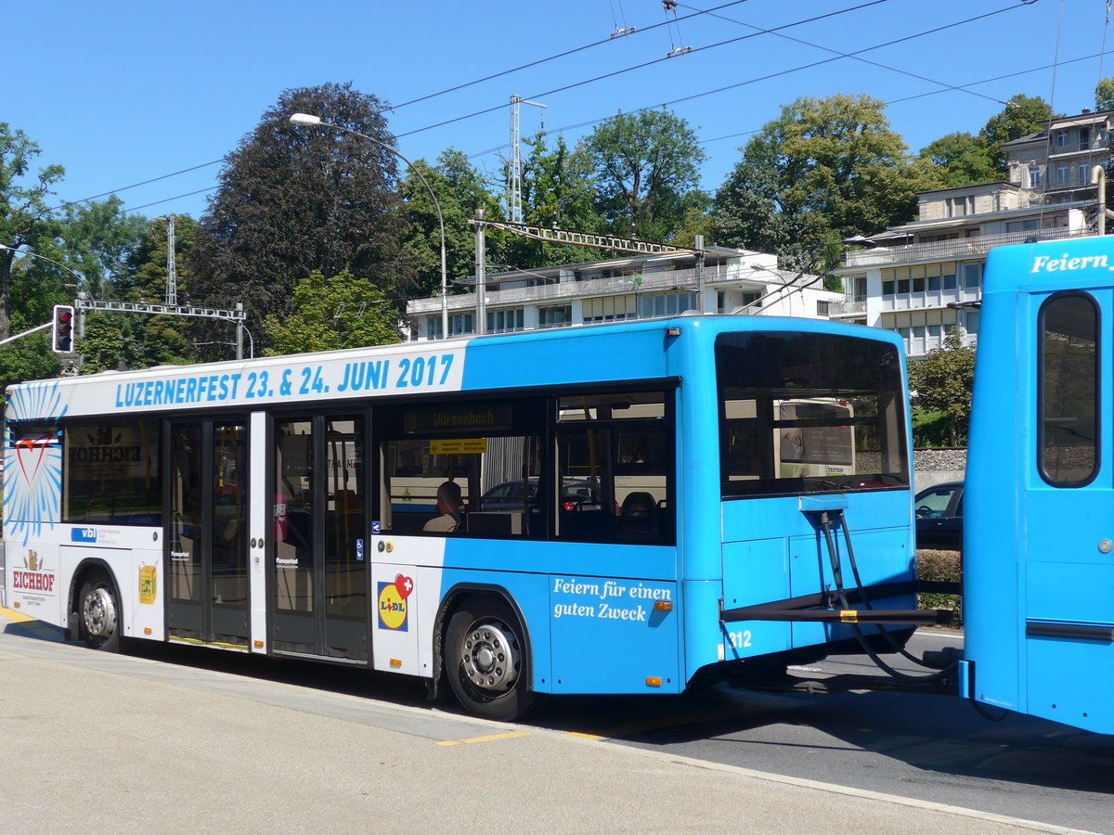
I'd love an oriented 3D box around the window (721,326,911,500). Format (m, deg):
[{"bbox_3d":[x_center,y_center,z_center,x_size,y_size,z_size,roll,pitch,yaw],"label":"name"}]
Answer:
[{"bbox_3d":[1.786,-0.010,10.830,2.121,1.050,0.120,1,-2,-44],"label":"window"}]

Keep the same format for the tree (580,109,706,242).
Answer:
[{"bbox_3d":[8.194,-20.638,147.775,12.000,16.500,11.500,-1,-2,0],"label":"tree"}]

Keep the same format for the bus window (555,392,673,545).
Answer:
[{"bbox_3d":[0.381,0.349,10.494,0.060,0.998,1.100,1,-2,-44],"label":"bus window"}]

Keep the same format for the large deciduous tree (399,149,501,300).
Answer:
[{"bbox_3d":[-9.163,-14.943,137.768,10.000,17.000,10.000,-1,-2,0],"label":"large deciduous tree"}]

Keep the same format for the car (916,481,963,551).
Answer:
[{"bbox_3d":[6.170,1.648,22.906,1.780,1.470,4.350,1,-2,-44],"label":"car"}]

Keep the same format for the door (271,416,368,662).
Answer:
[{"bbox_3d":[-1.922,0.970,12.901,0.090,2.034,1.351,1,-2,-44],"label":"door"}]

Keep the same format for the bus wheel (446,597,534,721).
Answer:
[{"bbox_3d":[-0.394,1.716,11.465,0.940,0.940,0.290,-2,-2,41],"label":"bus wheel"}]

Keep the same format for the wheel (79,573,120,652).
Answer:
[{"bbox_3d":[-4.359,1.912,15.557,0.290,0.940,0.940,1,-2,-44],"label":"wheel"}]

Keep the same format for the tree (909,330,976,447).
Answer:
[{"bbox_3d":[12.469,-0.900,49.945,3.400,4.100,3.200,-1,-2,0],"label":"tree"}]

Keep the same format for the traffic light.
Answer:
[{"bbox_3d":[-11.567,-2.080,37.000,0.520,1.130,0.350,1,-2,-44],"label":"traffic light"}]

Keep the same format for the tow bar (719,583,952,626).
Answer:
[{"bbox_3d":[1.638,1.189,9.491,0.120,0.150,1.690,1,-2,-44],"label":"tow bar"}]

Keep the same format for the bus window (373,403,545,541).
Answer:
[{"bbox_3d":[-0.735,0.397,11.645,0.060,0.991,1.940,1,-2,-44],"label":"bus window"}]

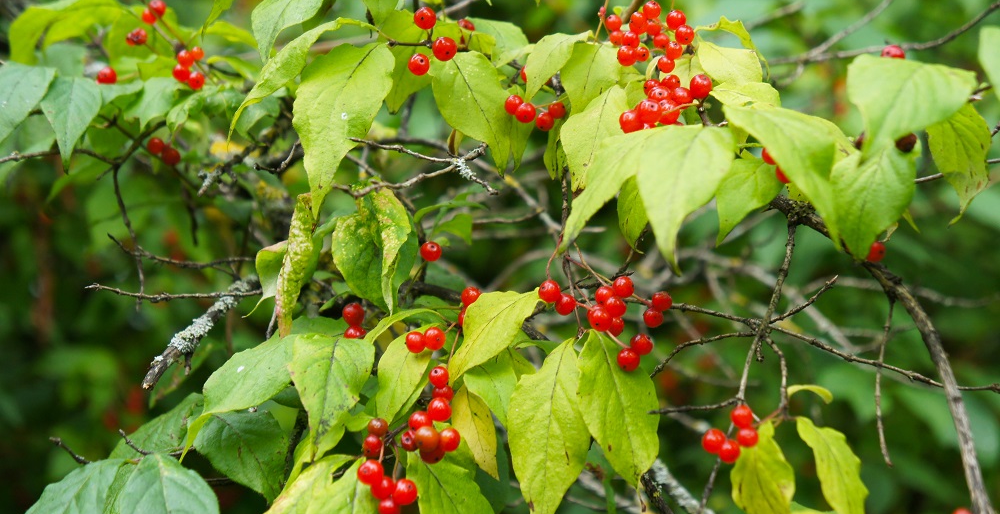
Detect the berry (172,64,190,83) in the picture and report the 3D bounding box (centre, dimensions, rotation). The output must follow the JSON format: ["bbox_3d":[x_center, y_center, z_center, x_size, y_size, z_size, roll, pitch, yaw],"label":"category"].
[{"bbox_3d":[-0.133,-0.077,0.950,0.008,0.008,0.008,0,10,0],"label":"berry"}]

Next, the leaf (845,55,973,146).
[{"bbox_3d":[0.129,-0.048,0.720,0.037,0.014,0.053,21,50,20],"label":"leaf"}]

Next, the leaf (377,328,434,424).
[{"bbox_3d":[-0.031,0.042,0.807,0.018,0.041,0.009,23,-22,10],"label":"leaf"}]

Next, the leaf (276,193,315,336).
[{"bbox_3d":[-0.075,0.003,0.830,0.012,0.053,0.013,5,-9,18],"label":"leaf"}]

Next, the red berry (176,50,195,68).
[{"bbox_3d":[-0.129,-0.081,0.930,0.008,0.008,0.008,0,8,0],"label":"red berry"}]

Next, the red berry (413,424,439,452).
[{"bbox_3d":[-0.024,0.060,0.750,0.009,0.009,0.009,0,8,0],"label":"red berry"}]

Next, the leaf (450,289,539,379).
[{"bbox_3d":[-0.002,0.026,0.770,0.045,0.018,0.008,-45,0,-25],"label":"leaf"}]

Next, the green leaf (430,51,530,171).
[{"bbox_3d":[-0.008,-0.052,0.815,0.029,0.052,0.011,-20,-23,-5],"label":"green leaf"}]

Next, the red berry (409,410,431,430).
[{"bbox_3d":[-0.028,0.059,0.815,0.008,0.008,0.008,0,8,0],"label":"red berry"}]

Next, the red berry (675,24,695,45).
[{"bbox_3d":[0.070,-0.084,0.860,0.007,0.008,0.007,0,10,0],"label":"red berry"}]

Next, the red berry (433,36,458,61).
[{"bbox_3d":[-0.020,-0.074,0.810,0.009,0.009,0.009,0,10,0],"label":"red berry"}]

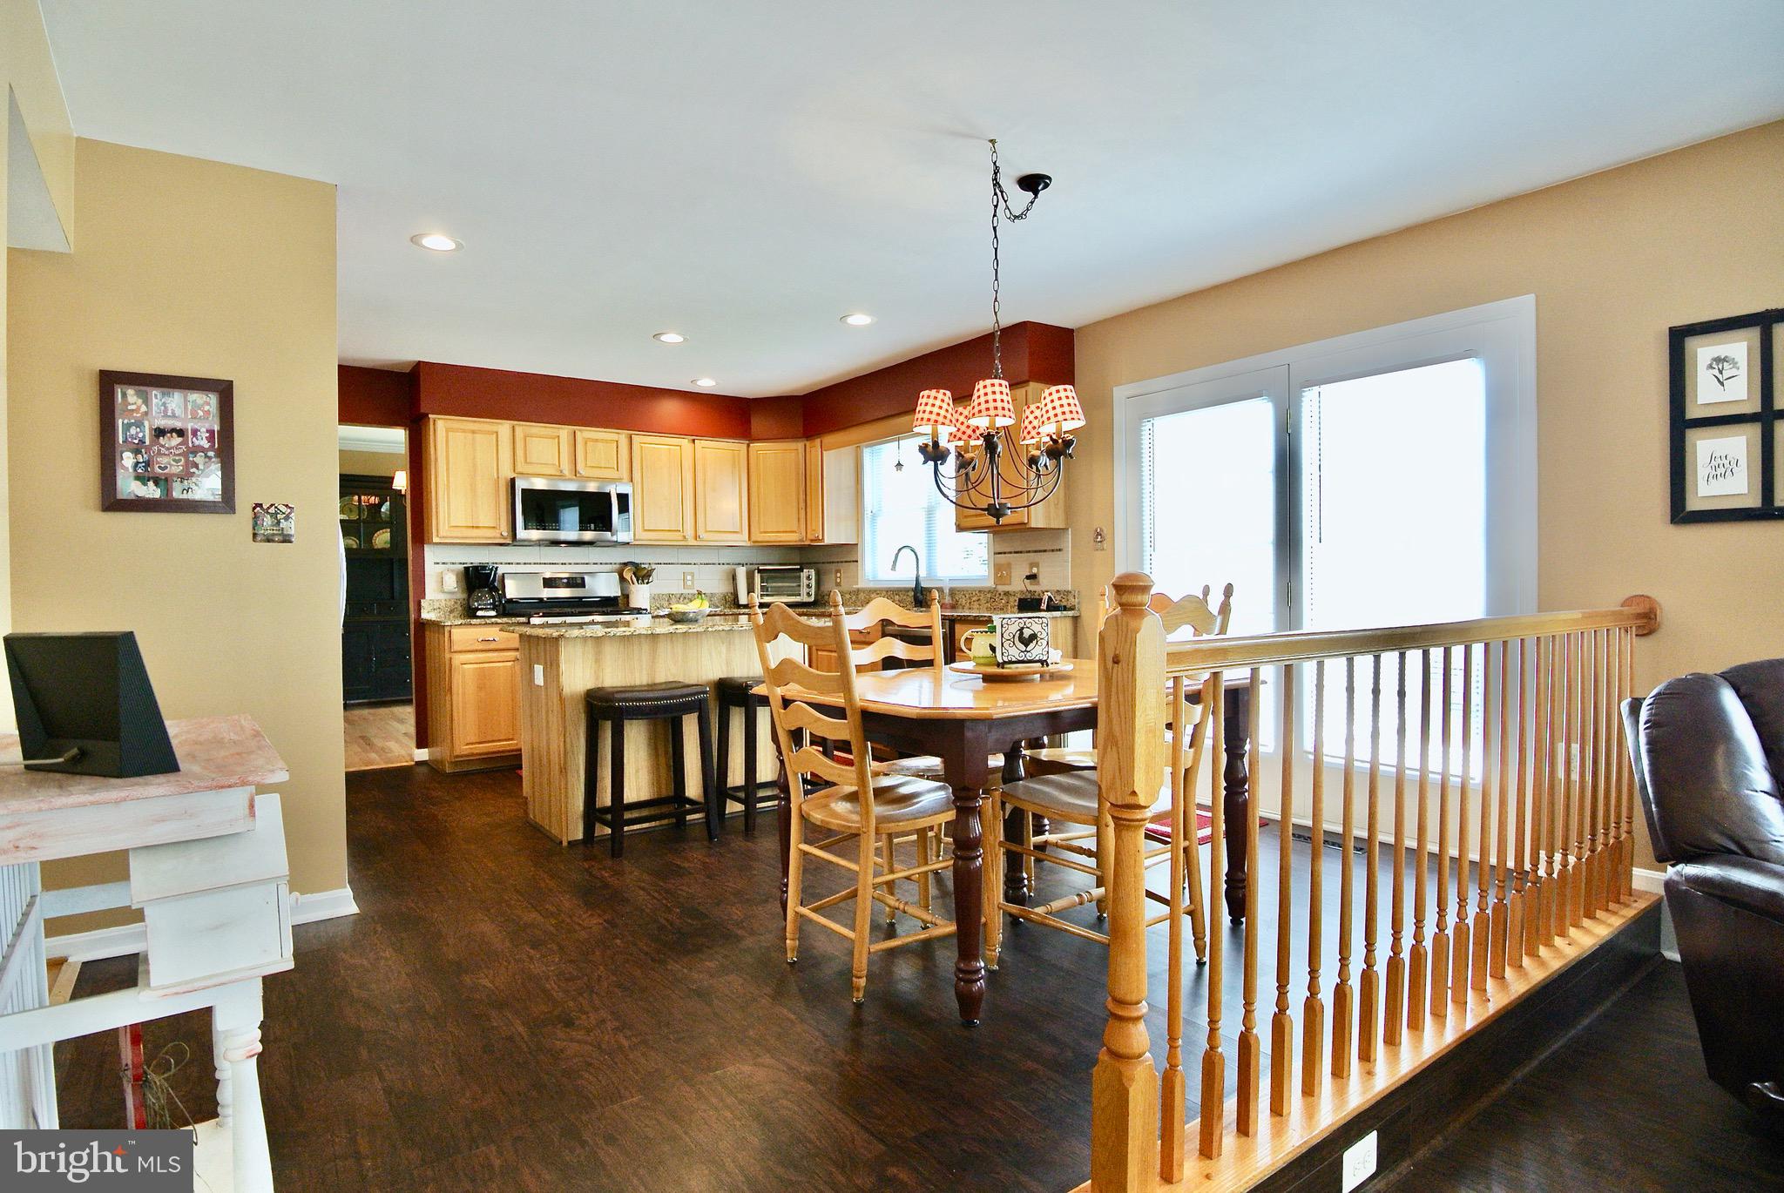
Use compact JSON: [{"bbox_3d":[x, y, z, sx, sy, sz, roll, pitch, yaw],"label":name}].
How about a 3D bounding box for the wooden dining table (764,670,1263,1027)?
[{"bbox_3d":[0.408,0.672,2.960,1.460,0.770,1.030,-1,2,-36],"label":"wooden dining table"}]

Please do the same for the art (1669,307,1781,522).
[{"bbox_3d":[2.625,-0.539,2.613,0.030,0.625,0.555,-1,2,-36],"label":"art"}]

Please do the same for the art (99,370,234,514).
[{"bbox_3d":[-2.214,-0.468,2.738,0.318,0.425,0.025,-1,2,-36],"label":"art"}]

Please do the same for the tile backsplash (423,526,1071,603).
[{"bbox_3d":[-0.989,-0.162,5.289,2.780,0.375,2.880,-1,2,-36],"label":"tile backsplash"}]

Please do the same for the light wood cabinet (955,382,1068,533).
[{"bbox_3d":[0.682,-0.762,5.060,0.330,0.770,0.590,-1,2,-36],"label":"light wood cabinet"}]

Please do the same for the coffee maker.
[{"bbox_3d":[-2.579,-0.031,5.639,0.175,0.330,0.230,-1,2,-36],"label":"coffee maker"}]

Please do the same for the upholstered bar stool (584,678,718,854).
[{"bbox_3d":[-1.034,0.716,3.817,0.475,0.670,0.330,-1,2,-36],"label":"upholstered bar stool"}]

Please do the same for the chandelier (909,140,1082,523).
[{"bbox_3d":[0.328,-0.814,2.769,0.570,1.165,0.540,0,1,0],"label":"chandelier"}]

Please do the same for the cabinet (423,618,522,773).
[{"bbox_3d":[-2.584,0.591,5.552,0.440,0.870,0.610,-1,2,-36],"label":"cabinet"}]

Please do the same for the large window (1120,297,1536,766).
[{"bbox_3d":[1.723,-0.182,3.926,0.090,1.800,1.880,-1,2,-36],"label":"large window"}]

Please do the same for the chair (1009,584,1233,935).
[{"bbox_3d":[0.657,0.515,2.589,0.480,1.095,0.550,-1,2,-36],"label":"chair"}]

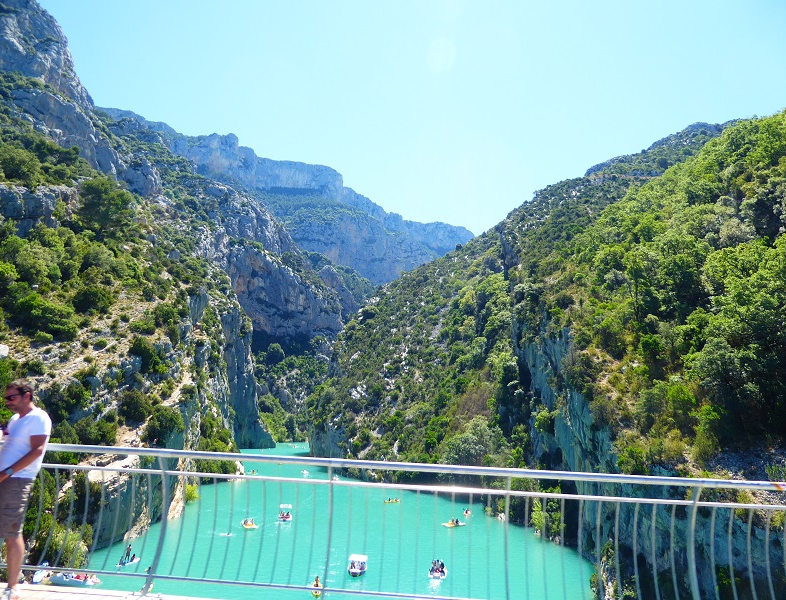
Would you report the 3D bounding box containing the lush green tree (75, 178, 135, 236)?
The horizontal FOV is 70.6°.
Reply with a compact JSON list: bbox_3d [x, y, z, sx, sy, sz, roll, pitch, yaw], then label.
[{"bbox_3d":[-67.613,-21.913,130.000,12.400,13.600,11.800,2,-11,0],"label":"lush green tree"}]

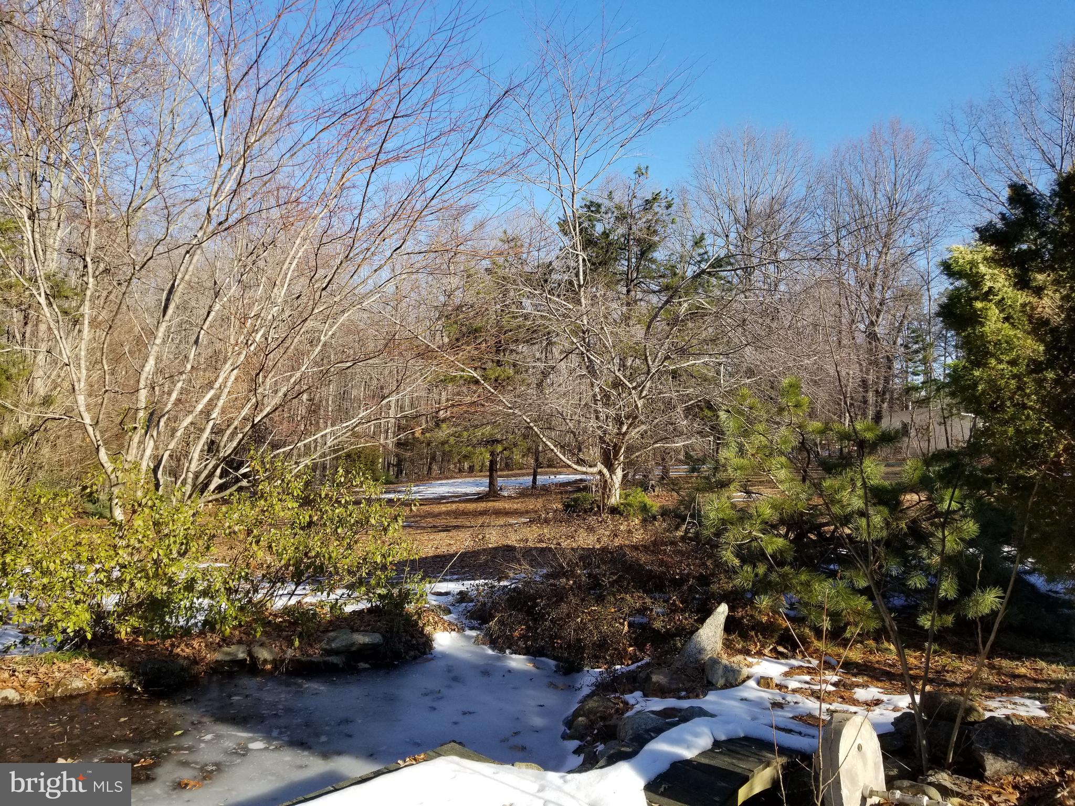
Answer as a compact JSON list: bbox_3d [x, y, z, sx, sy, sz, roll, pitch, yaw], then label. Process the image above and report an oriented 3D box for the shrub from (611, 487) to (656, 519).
[{"bbox_3d":[1.834,1.889,15.200,0.870,0.570,0.820,0,-1,0],"label":"shrub"}]

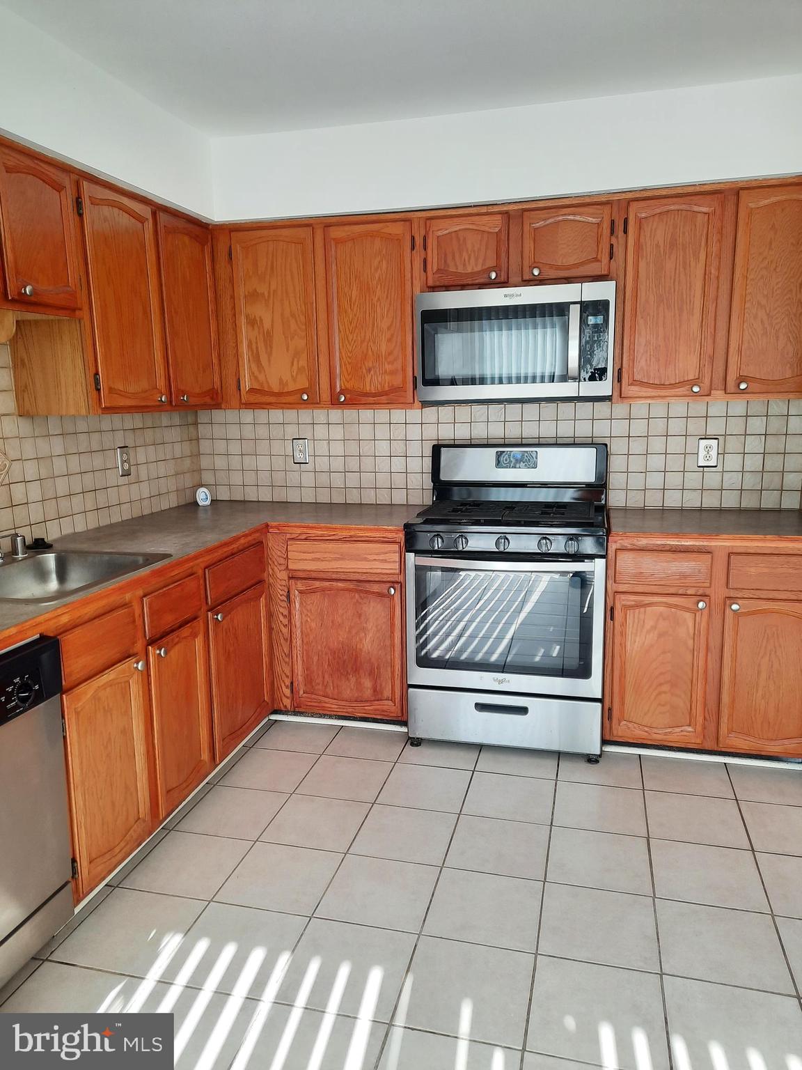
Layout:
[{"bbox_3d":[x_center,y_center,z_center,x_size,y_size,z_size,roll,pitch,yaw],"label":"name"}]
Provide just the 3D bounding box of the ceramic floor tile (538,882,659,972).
[{"bbox_3d":[0.537,1.061,2.096,0.303,0.010,0.303,2,11,14],"label":"ceramic floor tile"}]

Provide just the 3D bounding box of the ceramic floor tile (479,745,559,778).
[{"bbox_3d":[0.467,0.880,3.039,0.303,0.010,0.303,2,11,14],"label":"ceramic floor tile"}]

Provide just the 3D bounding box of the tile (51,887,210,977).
[{"bbox_3d":[-0.733,1.080,2.110,0.304,0.012,0.304,2,11,14],"label":"tile"}]

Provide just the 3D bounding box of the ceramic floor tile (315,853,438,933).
[{"bbox_3d":[-0.059,1.042,2.250,0.303,0.010,0.303,2,11,14],"label":"ceramic floor tile"}]

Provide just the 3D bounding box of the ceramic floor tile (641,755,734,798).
[{"bbox_3d":[1.063,0.904,2.882,0.303,0.010,0.280,2,11,14],"label":"ceramic floor tile"}]

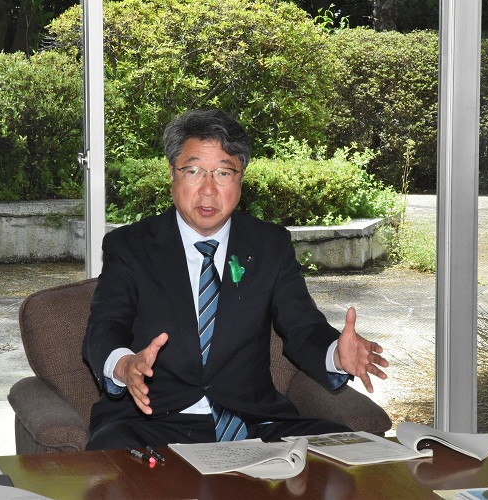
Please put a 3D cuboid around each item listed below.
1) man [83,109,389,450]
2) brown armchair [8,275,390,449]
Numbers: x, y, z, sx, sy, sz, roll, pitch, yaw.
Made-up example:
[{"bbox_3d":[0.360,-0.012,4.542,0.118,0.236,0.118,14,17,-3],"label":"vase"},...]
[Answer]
[{"bbox_3d":[-0.038,0.318,5.083,0.690,1.260,0.780,-1,7,-7],"label":"man"},{"bbox_3d":[-0.153,0.500,5.389,0.840,0.820,0.770,-1,8,-10],"label":"brown armchair"}]

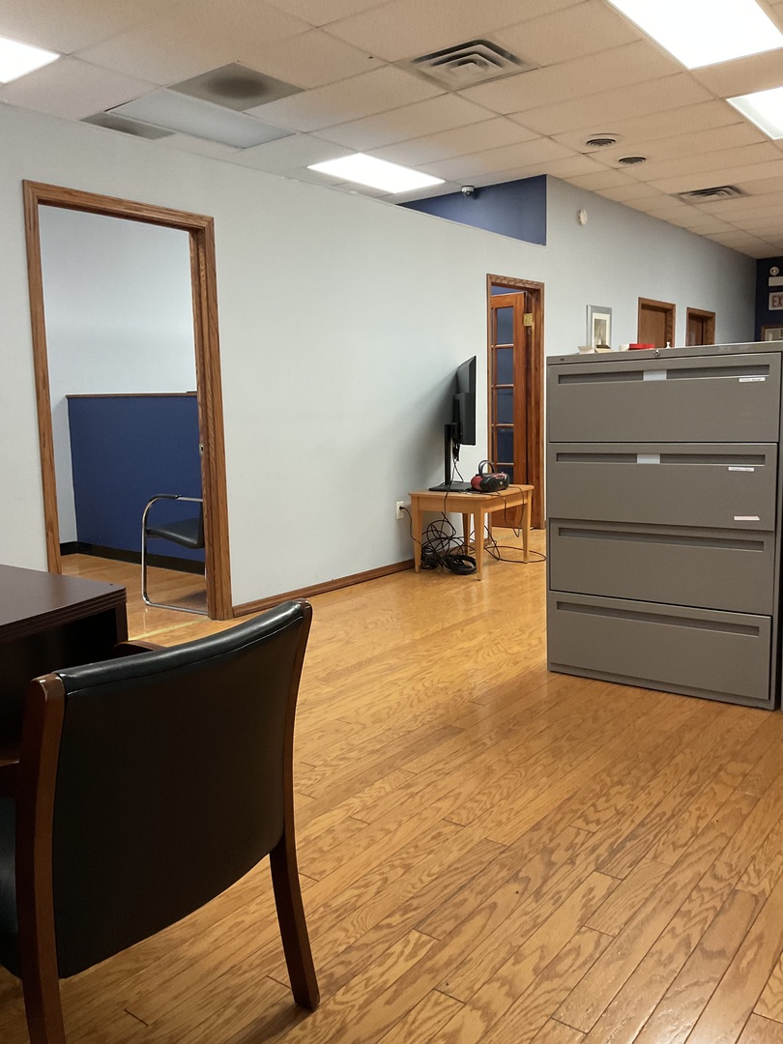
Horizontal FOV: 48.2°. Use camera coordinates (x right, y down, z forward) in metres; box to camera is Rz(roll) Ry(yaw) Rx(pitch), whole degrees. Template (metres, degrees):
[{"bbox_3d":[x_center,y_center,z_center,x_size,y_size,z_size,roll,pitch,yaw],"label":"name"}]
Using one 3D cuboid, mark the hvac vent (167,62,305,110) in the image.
[{"bbox_3d":[-0.911,-2.588,5.183,0.604,0.040,0.604,5,10,37],"label":"hvac vent"}]

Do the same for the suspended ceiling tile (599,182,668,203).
[{"bbox_3d":[2.231,-3.055,8.112,0.469,0.025,0.604,5,10,37],"label":"suspended ceiling tile"}]

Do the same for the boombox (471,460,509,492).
[{"bbox_3d":[0.679,-0.321,6.013,0.170,0.205,0.260,6,11,42],"label":"boombox"}]

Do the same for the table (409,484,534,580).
[{"bbox_3d":[0.569,0.052,6.083,0.569,0.546,0.756,4,9,35],"label":"table"}]

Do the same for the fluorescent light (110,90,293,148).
[{"bbox_3d":[-1.207,-2.674,5.791,0.604,0.060,1.213,5,10,37],"label":"fluorescent light"}]

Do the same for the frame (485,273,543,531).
[{"bbox_3d":[0.991,-0.910,7.207,0.150,2.125,0.920,5,10,37],"label":"frame"}]

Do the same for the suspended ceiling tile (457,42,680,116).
[{"bbox_3d":[1.040,-2.630,5.212,1.213,0.025,0.604,5,10,37],"label":"suspended ceiling tile"}]

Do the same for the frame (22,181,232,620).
[{"bbox_3d":[-1.264,-0.464,4.317,0.150,2.132,1.055,5,10,37],"label":"frame"}]

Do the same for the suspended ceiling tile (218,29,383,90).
[{"bbox_3d":[-0.428,-2.541,4.814,0.604,0.025,0.604,5,10,37],"label":"suspended ceiling tile"}]

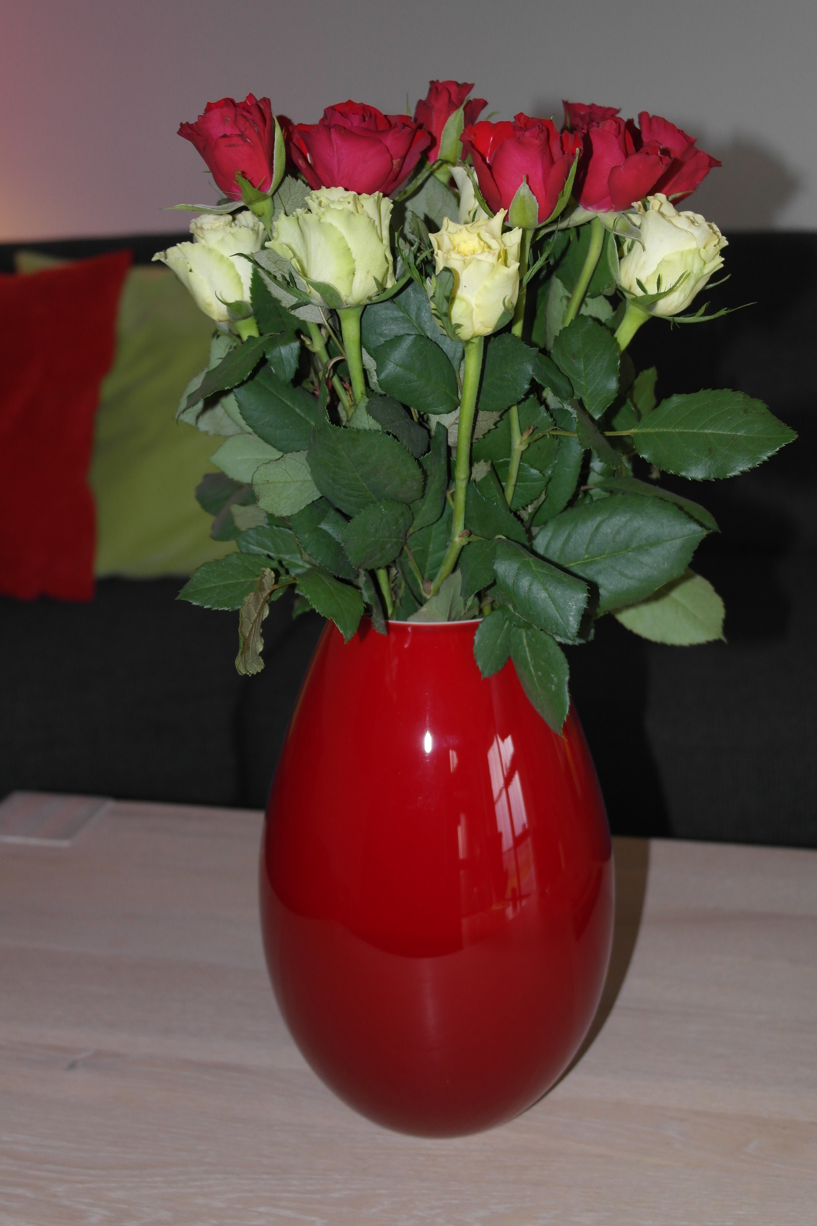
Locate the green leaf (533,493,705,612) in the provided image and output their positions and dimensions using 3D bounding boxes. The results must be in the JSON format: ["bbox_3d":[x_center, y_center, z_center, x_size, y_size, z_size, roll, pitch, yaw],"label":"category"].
[{"bbox_3d":[0.095,-0.027,0.748,0.078,0.050,0.016,-11,-12,4],"label":"green leaf"}]

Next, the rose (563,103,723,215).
[{"bbox_3d":[0.107,-0.209,0.765,0.068,0.050,0.056,6,9,-1],"label":"rose"}]

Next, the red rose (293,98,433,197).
[{"bbox_3d":[-0.021,-0.204,0.738,0.063,0.046,0.060,-1,13,0],"label":"red rose"}]

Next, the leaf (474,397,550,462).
[{"bbox_3d":[0.049,-0.084,0.786,0.042,0.038,0.012,-6,-17,4],"label":"leaf"}]

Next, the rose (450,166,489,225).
[{"bbox_3d":[0.032,-0.186,0.750,0.034,0.043,0.034,-1,13,0],"label":"rose"}]

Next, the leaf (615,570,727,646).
[{"bbox_3d":[0.133,-0.005,0.851,0.065,0.045,0.014,43,-4,-4],"label":"leaf"}]

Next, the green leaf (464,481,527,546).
[{"bbox_3d":[0.035,-0.041,0.700,0.037,0.022,0.009,38,-20,6],"label":"green leaf"}]

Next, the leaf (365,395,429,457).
[{"bbox_3d":[-0.004,-0.084,0.750,0.037,0.014,0.025,30,65,9],"label":"leaf"}]

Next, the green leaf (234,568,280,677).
[{"bbox_3d":[-0.069,0.004,0.750,0.015,0.049,0.015,12,-6,1],"label":"green leaf"}]

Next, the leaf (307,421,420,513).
[{"bbox_3d":[-0.018,-0.063,0.730,0.042,0.055,0.015,-39,-6,-3],"label":"leaf"}]

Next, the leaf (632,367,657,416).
[{"bbox_3d":[0.105,-0.099,0.750,0.014,0.024,0.008,7,6,-17],"label":"leaf"}]

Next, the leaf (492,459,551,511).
[{"bbox_3d":[0.047,-0.055,0.712,0.028,0.021,0.008,3,-18,6],"label":"leaf"}]

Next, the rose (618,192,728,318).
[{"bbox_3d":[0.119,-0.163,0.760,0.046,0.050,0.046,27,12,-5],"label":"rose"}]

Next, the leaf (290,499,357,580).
[{"bbox_3d":[-0.038,-0.034,0.762,0.025,0.047,0.012,-27,-6,-2],"label":"leaf"}]

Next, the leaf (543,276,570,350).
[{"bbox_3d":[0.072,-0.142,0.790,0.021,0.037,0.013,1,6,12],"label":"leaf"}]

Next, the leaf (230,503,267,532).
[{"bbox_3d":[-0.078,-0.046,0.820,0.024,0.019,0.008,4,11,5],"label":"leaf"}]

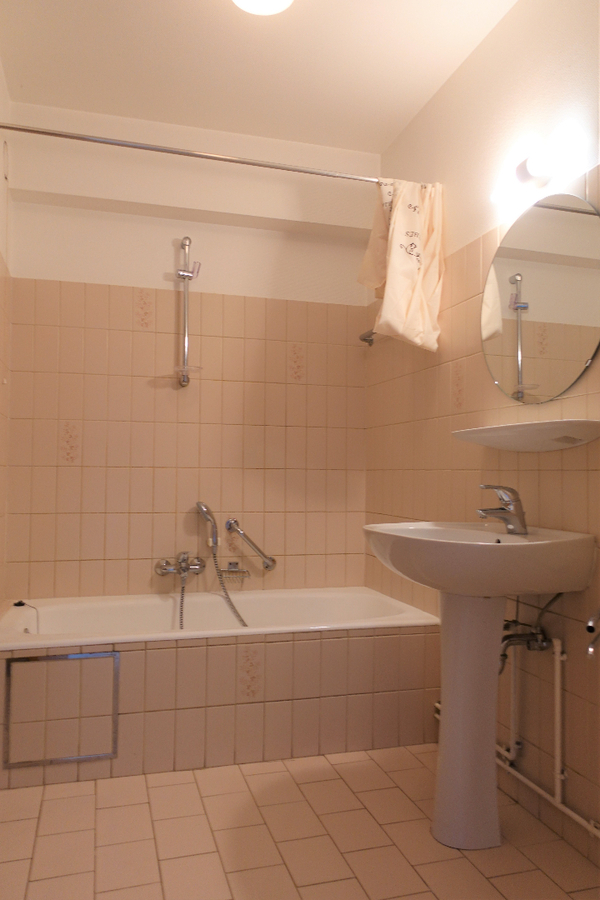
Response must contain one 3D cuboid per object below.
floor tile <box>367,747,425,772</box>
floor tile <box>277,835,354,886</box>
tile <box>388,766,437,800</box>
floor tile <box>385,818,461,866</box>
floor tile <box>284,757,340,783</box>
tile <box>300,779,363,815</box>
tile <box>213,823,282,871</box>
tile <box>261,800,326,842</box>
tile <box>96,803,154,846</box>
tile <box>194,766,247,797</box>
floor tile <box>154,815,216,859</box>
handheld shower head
[{"bbox_3d":[0.327,1.073,2.072,0.147,0.010,0.165,1,-3,-16],"label":"floor tile"},{"bbox_3d":[0.038,1.091,1.590,0.152,0.012,0.189,1,-2,-18],"label":"floor tile"},{"bbox_3d":[0.399,1.110,1.985,0.146,0.012,0.194,1,-2,-18],"label":"tile"},{"bbox_3d":[0.337,1.097,1.677,0.145,0.012,0.191,1,-2,-18],"label":"floor tile"},{"bbox_3d":[0.038,1.067,1.994,0.150,0.010,0.179,2,-2,-17],"label":"floor tile"},{"bbox_3d":[0.094,1.061,1.829,0.147,0.010,0.185,1,-3,-16],"label":"tile"},{"bbox_3d":[-0.138,1.047,1.573,0.151,0.010,0.184,2,-2,-17],"label":"tile"},{"bbox_3d":[-0.022,1.054,1.698,0.147,0.010,0.185,1,-3,-16],"label":"tile"},{"bbox_3d":[-0.510,1.090,1.741,0.154,0.012,0.193,1,-2,-18],"label":"tile"},{"bbox_3d":[-0.263,1.102,1.992,0.154,0.012,0.178,1,-2,-18],"label":"tile"},{"bbox_3d":[-0.313,1.046,1.618,0.151,0.010,0.184,2,-2,-17],"label":"floor tile"},{"bbox_3d":[-0.416,0.342,2.699,0.103,0.212,0.072,2,-2,-17],"label":"handheld shower head"}]

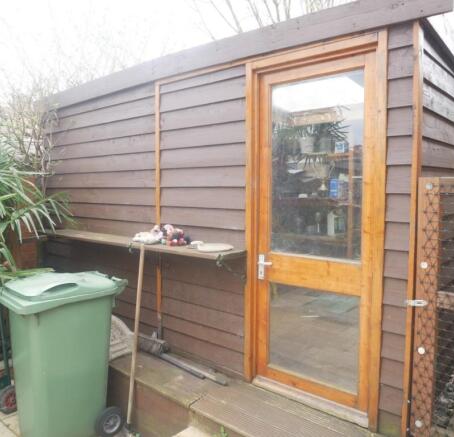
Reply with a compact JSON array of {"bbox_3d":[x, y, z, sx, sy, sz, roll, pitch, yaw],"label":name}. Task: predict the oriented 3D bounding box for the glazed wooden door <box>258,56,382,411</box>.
[{"bbox_3d":[0.503,0.081,2.437,0.770,1.985,0.055,3,5,39],"label":"glazed wooden door"}]

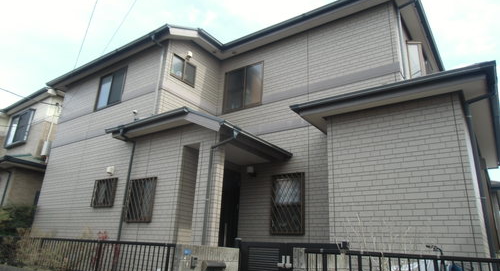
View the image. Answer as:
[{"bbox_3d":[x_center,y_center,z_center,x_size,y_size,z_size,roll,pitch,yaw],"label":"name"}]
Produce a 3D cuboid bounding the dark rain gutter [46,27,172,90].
[{"bbox_3d":[-4.013,-1.938,9.104,5.370,0.137,0.137,-10,-22,34],"label":"dark rain gutter"}]

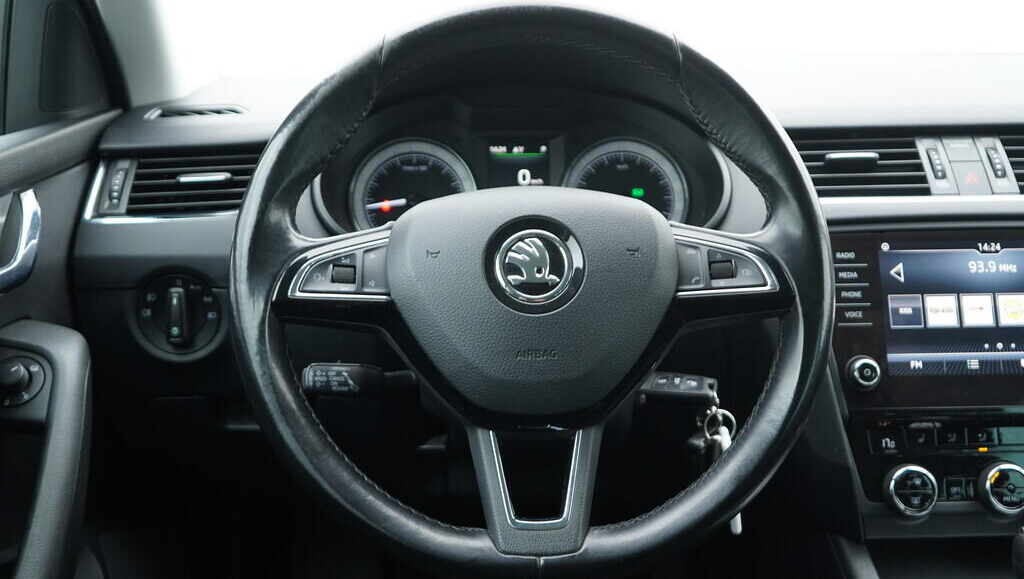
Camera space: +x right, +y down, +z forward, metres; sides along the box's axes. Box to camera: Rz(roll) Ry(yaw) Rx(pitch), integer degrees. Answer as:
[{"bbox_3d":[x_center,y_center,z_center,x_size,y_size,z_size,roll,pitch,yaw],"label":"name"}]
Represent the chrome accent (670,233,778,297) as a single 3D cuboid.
[{"bbox_3d":[0.131,-0.015,0.630,0.061,0.040,0.014,-1,-15,0],"label":"chrome accent"}]

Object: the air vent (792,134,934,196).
[{"bbox_3d":[0.273,-0.100,0.815,0.114,0.047,0.035,-1,-6,0],"label":"air vent"}]

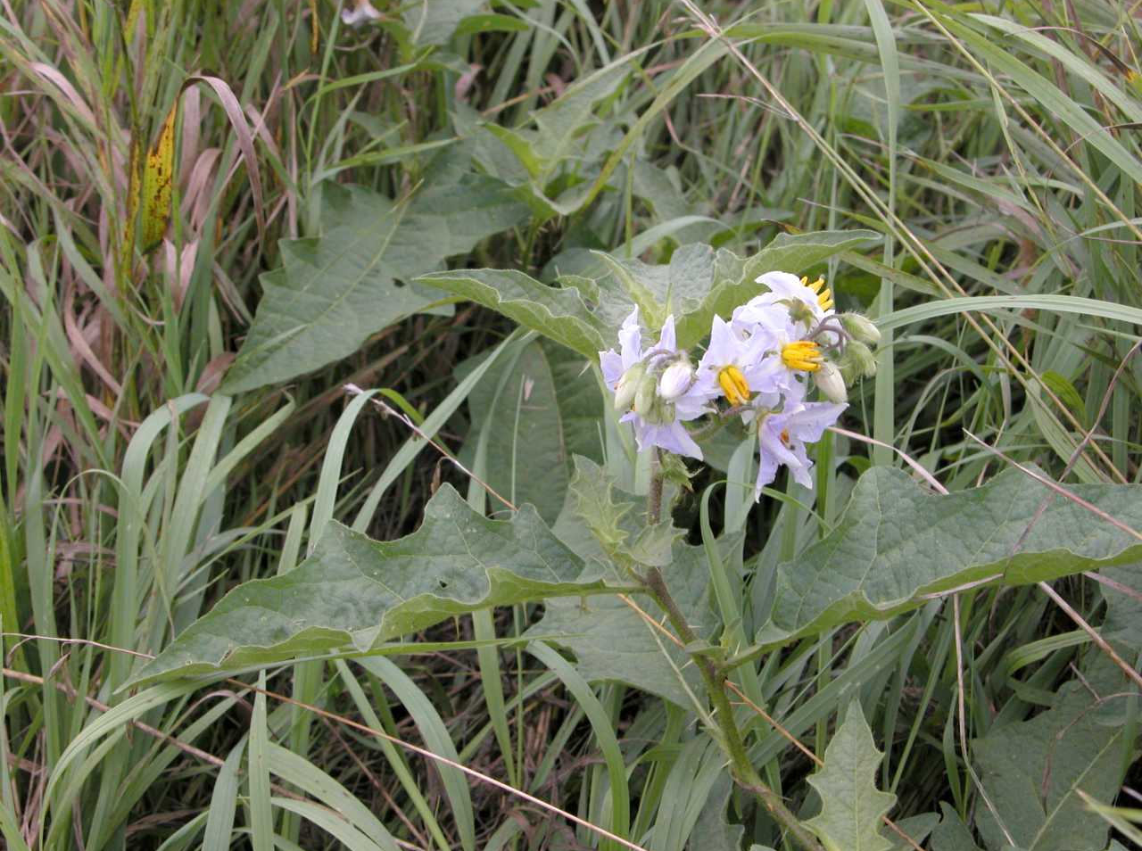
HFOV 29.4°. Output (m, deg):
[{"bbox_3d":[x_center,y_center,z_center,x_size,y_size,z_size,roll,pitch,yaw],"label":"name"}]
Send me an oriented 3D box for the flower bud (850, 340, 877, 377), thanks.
[{"bbox_3d":[0.058,-0.013,0.434,0.004,0.004,0.008,-39,78,0],"label":"flower bud"}]

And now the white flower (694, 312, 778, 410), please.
[{"bbox_3d":[0.032,-0.013,0.430,0.020,0.021,0.010,-8,32,-12],"label":"white flower"}]

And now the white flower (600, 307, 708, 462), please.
[{"bbox_3d":[0.016,-0.008,0.432,0.025,0.028,0.011,18,20,26],"label":"white flower"}]

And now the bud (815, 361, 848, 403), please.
[{"bbox_3d":[0.051,-0.009,0.430,0.005,0.005,0.011,-35,73,0],"label":"bud"}]

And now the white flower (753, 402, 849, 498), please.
[{"bbox_3d":[0.045,0.004,0.432,0.019,0.021,0.012,-23,45,-31],"label":"white flower"}]

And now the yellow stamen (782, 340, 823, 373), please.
[{"bbox_3d":[0.045,-0.013,0.424,0.009,0.006,0.006,7,30,40],"label":"yellow stamen"}]

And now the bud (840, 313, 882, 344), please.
[{"bbox_3d":[0.058,-0.019,0.434,0.010,0.005,0.005,30,0,6],"label":"bud"}]

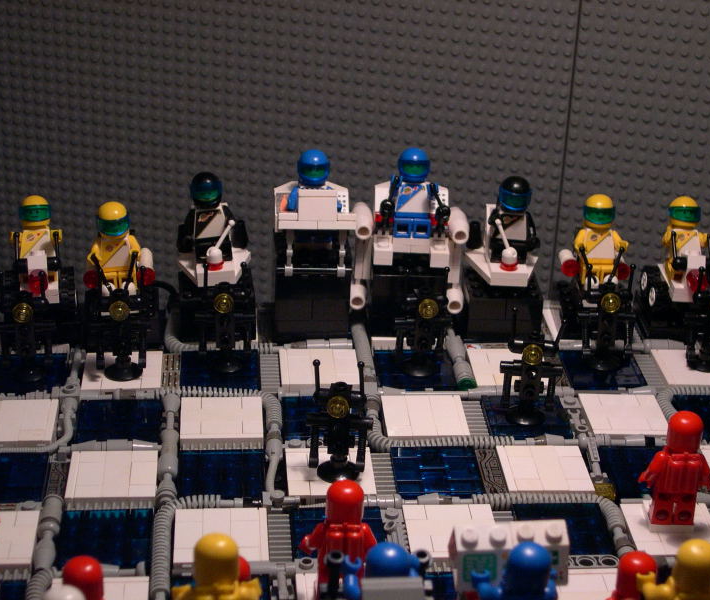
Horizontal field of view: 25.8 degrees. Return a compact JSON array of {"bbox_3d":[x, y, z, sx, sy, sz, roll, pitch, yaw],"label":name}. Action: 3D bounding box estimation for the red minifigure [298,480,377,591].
[{"bbox_3d":[-0.005,0.077,0.501,0.025,0.043,0.016,0,27,-5],"label":"red minifigure"}]

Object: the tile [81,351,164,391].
[{"bbox_3d":[-0.095,0.030,0.638,0.032,0.003,0.032,0,26,-5],"label":"tile"}]

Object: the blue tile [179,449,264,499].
[{"bbox_3d":[-0.050,0.067,0.578,0.032,0.004,0.032,0,27,-5],"label":"blue tile"}]

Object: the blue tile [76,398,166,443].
[{"bbox_3d":[-0.092,0.048,0.603,0.032,0.003,0.032,0,26,-5],"label":"blue tile"}]

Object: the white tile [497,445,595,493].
[{"bbox_3d":[0.071,0.065,0.580,0.032,0.003,0.032,0,26,-5],"label":"white tile"}]

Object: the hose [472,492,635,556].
[{"bbox_3d":[0.070,0.081,0.557,0.053,0.007,0.036,0,27,-5],"label":"hose"}]

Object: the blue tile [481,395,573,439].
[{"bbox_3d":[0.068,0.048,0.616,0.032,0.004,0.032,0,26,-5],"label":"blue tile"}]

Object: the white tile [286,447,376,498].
[{"bbox_3d":[-0.009,0.066,0.581,0.032,0.004,0.032,0,27,-5],"label":"white tile"}]

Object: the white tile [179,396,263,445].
[{"bbox_3d":[-0.052,0.048,0.606,0.032,0.003,0.032,0,26,-5],"label":"white tile"}]

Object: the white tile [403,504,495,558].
[{"bbox_3d":[0.033,0.082,0.540,0.032,0.003,0.032,0,26,-5],"label":"white tile"}]

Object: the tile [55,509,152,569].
[{"bbox_3d":[-0.086,0.083,0.531,0.032,0.004,0.032,0,26,-5],"label":"tile"}]

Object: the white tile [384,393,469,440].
[{"bbox_3d":[0.028,0.048,0.613,0.032,0.004,0.032,0,26,-5],"label":"white tile"}]

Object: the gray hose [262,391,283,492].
[{"bbox_3d":[-0.031,0.054,0.592,0.009,0.007,0.073,0,26,-5],"label":"gray hose"}]

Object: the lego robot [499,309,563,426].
[{"bbox_3d":[0.069,0.026,0.613,0.024,0.046,0.017,3,26,2],"label":"lego robot"}]

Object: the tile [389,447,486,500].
[{"bbox_3d":[0.031,0.065,0.577,0.032,0.004,0.032,0,26,-5],"label":"tile"}]

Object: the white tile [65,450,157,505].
[{"bbox_3d":[-0.089,0.065,0.567,0.032,0.003,0.032,0,26,-5],"label":"white tile"}]

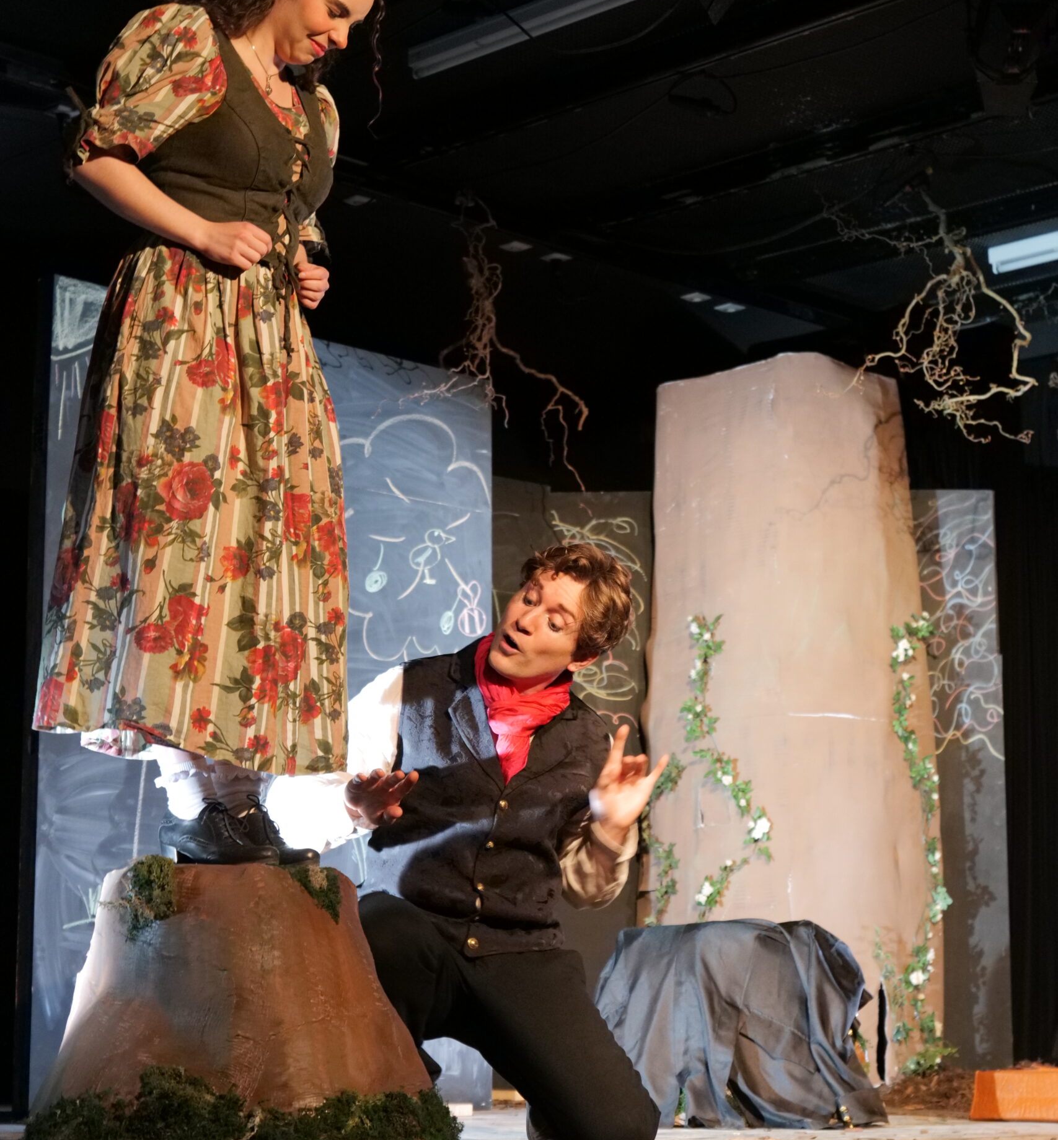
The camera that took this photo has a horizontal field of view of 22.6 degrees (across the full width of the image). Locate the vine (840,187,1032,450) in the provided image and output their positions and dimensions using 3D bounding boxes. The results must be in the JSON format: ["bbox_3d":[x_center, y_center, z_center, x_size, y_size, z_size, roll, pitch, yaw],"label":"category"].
[{"bbox_3d":[1.299,-0.823,8.466,0.650,0.860,0.460,0,-10,0],"label":"vine"}]

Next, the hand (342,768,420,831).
[{"bbox_3d":[-0.260,0.407,4.679,0.125,0.100,0.140,4,-11,-20],"label":"hand"}]

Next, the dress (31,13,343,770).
[{"bbox_3d":[-0.577,-0.321,4.552,0.500,1.370,0.540,-9,-14,43],"label":"dress"}]

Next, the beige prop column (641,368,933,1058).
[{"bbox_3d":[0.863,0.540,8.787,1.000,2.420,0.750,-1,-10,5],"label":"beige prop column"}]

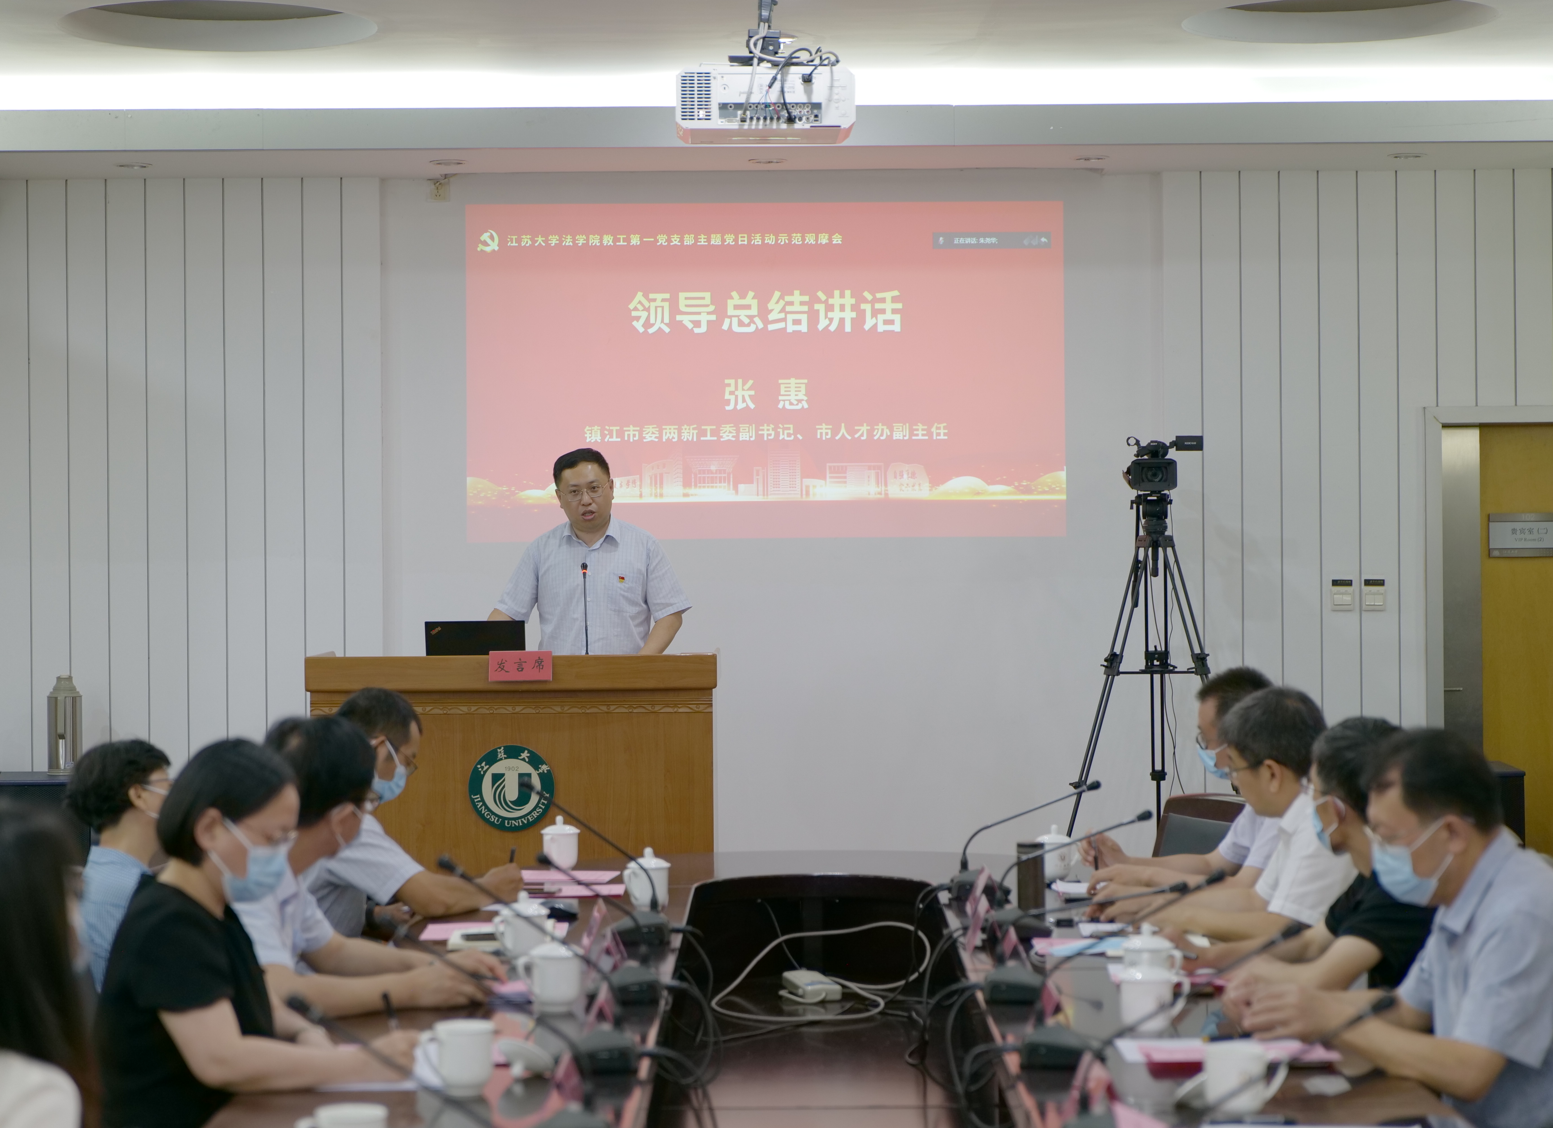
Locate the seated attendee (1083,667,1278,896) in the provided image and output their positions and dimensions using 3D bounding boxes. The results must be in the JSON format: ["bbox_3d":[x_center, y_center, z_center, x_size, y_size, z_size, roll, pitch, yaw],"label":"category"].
[{"bbox_3d":[1.027,0.851,7.252,0.680,1.252,0.520,0,0,5],"label":"seated attendee"}]

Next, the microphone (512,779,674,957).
[{"bbox_3d":[-0.356,0.578,6.451,0.307,0.325,0.140,0,0,0],"label":"microphone"}]

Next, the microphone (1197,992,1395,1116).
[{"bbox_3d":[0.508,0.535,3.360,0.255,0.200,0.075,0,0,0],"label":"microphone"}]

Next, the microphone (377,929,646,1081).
[{"bbox_3d":[-0.354,0.590,4.350,0.335,0.235,0.100,0,0,0],"label":"microphone"}]

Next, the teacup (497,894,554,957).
[{"bbox_3d":[-0.473,0.666,6.080,0.113,0.125,0.095,0,0,-30],"label":"teacup"}]

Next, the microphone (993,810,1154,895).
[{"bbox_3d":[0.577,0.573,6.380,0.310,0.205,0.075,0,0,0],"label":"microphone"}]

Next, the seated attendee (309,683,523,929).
[{"bbox_3d":[-0.890,0.873,7.200,0.700,1.210,0.530,0,0,-3],"label":"seated attendee"}]

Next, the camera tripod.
[{"bbox_3d":[1.297,0.602,11.531,0.920,1.728,0.800,0,0,0],"label":"camera tripod"}]

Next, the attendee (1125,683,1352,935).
[{"bbox_3d":[0.962,0.860,6.502,0.670,1.238,0.520,0,0,5],"label":"attendee"}]

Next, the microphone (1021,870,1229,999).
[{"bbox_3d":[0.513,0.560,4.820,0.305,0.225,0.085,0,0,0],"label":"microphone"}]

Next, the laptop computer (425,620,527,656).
[{"bbox_3d":[-0.927,0.275,10.271,0.308,0.205,0.260,0,0,0],"label":"laptop computer"}]

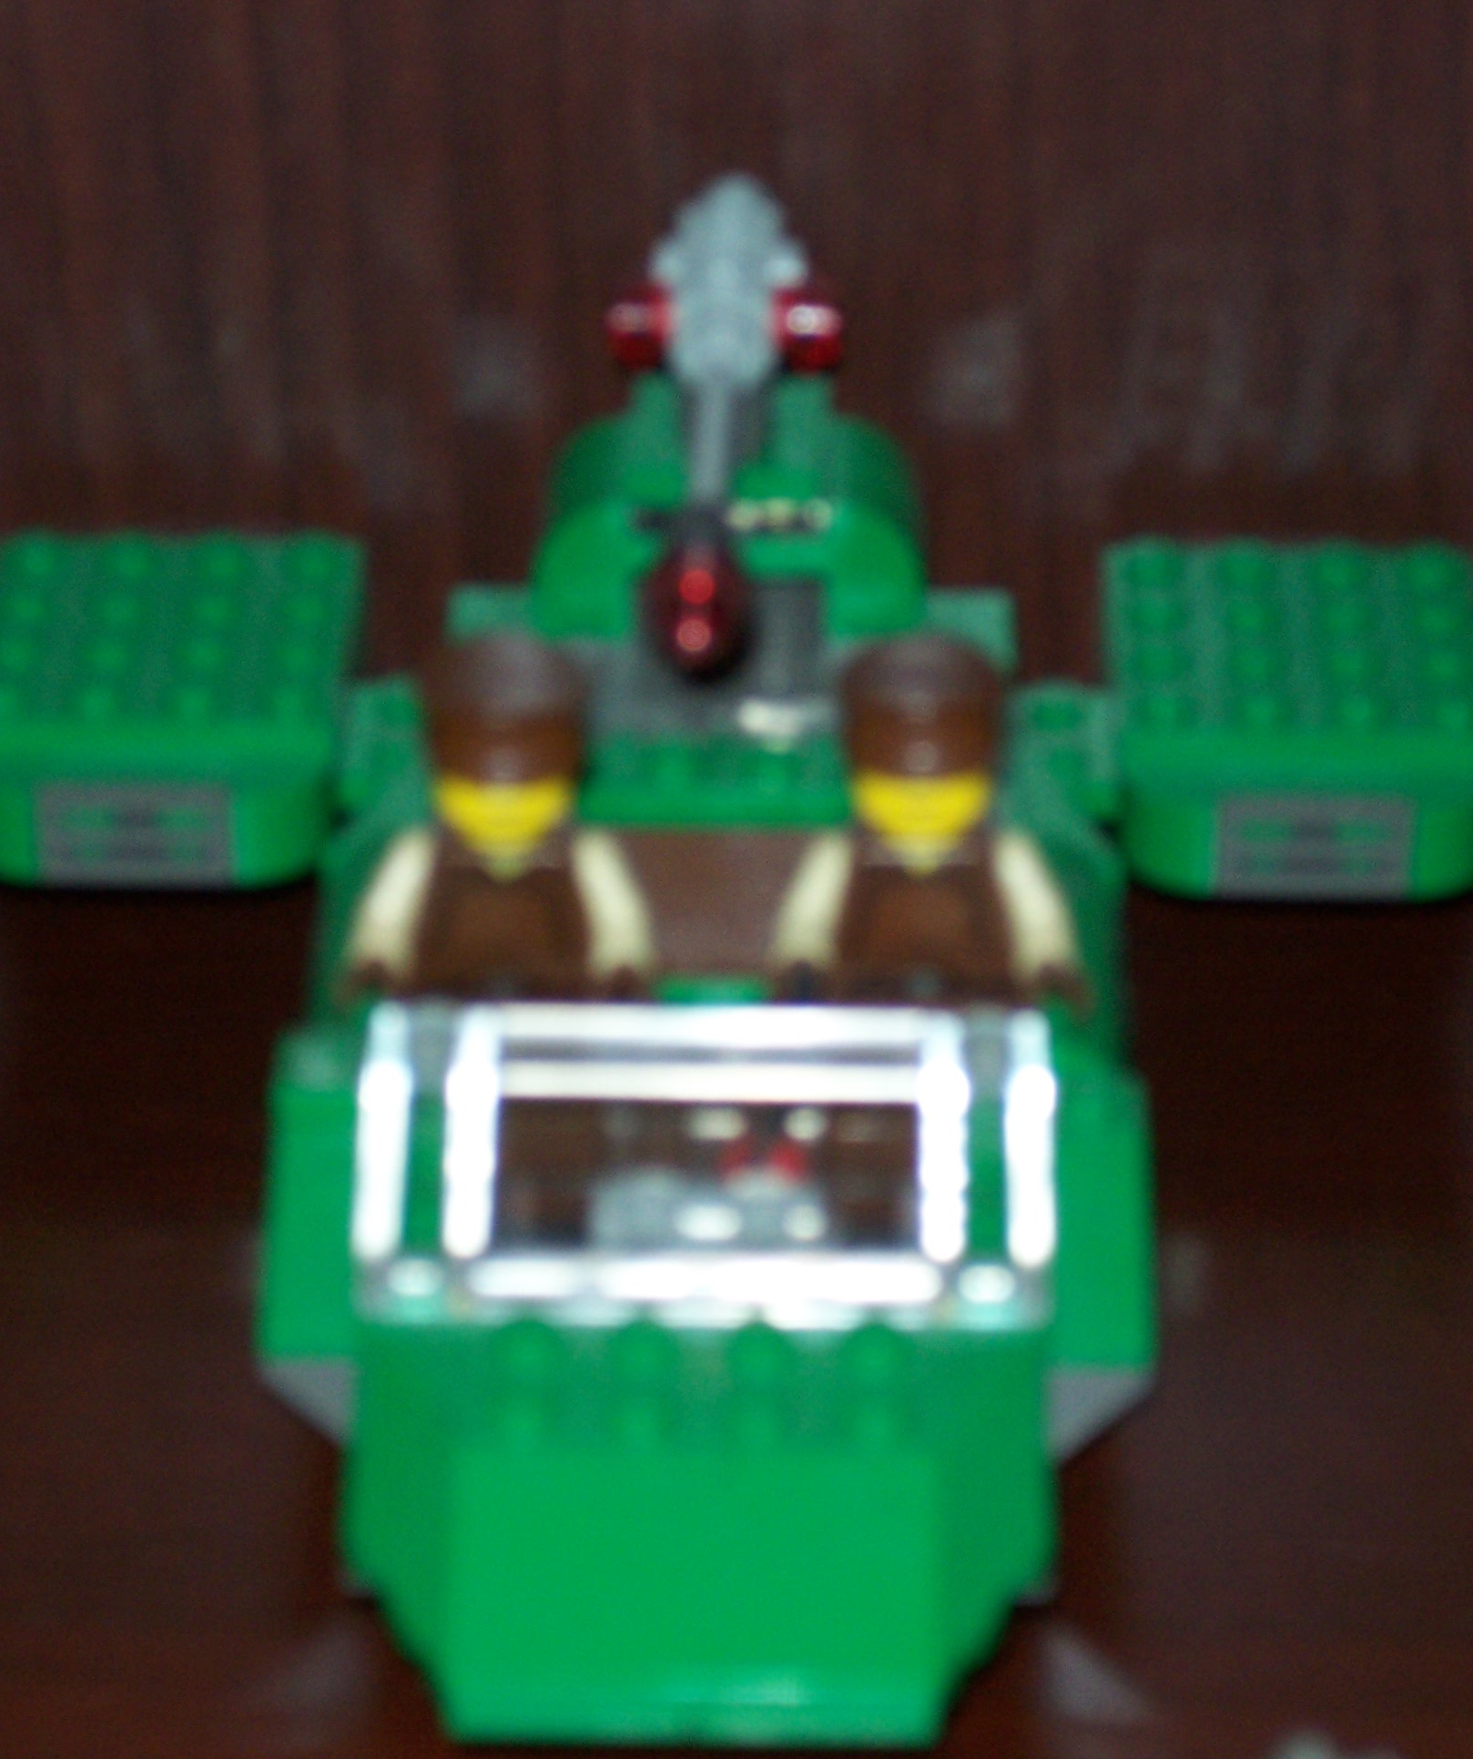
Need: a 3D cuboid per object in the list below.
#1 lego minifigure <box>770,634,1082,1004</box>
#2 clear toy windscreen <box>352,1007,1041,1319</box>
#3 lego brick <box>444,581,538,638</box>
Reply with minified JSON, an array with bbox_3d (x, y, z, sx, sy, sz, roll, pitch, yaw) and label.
[{"bbox_3d":[0.014,0.001,0.428,0.024,0.033,0.018,0,32,1],"label":"lego minifigure"},{"bbox_3d":[-0.002,0.020,0.391,0.048,0.018,0.016,0,32,1],"label":"clear toy windscreen"},{"bbox_3d":[-0.021,-0.020,0.473,0.009,0.006,0.011,0,32,1],"label":"lego brick"}]

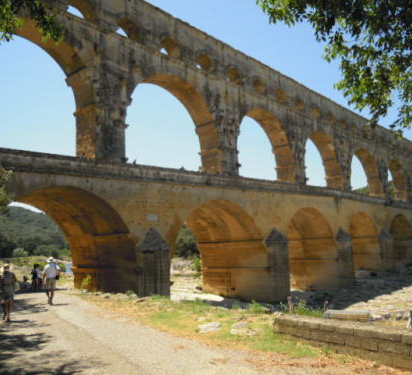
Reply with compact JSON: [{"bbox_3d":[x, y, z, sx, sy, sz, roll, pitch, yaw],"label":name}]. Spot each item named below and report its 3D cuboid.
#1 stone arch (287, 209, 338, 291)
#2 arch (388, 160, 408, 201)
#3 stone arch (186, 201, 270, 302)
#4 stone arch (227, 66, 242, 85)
[{"bbox_3d":[14.407,11.587,74.389,12.000,15.000,18.800,-10,-9,40],"label":"stone arch"},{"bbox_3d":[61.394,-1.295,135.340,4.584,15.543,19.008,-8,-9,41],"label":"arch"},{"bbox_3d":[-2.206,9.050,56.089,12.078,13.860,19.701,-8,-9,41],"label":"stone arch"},{"bbox_3d":[4.103,-20.420,74.551,3.200,3.700,4.500,-10,-9,40],"label":"stone arch"}]

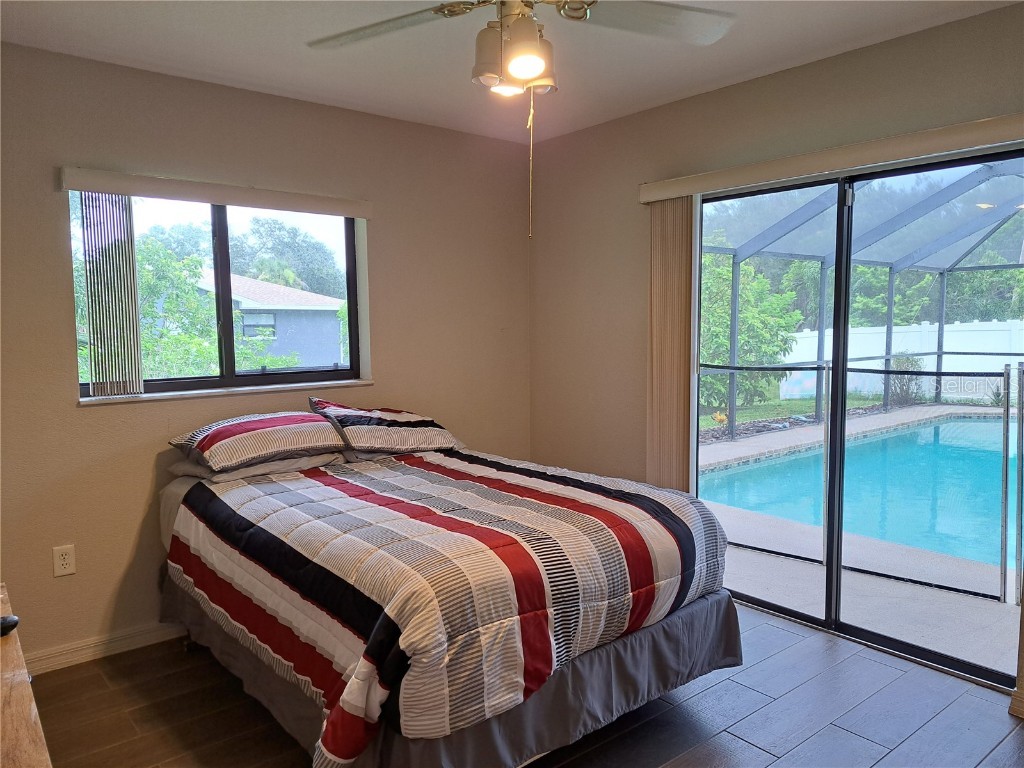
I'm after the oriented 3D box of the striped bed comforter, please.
[{"bbox_3d":[-0.338,0.602,2.638,1.430,0.435,1.790,-5,7,-40],"label":"striped bed comforter"}]

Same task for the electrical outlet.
[{"bbox_3d":[-1.791,0.708,2.841,0.072,0.117,0.008,-5,7,-40],"label":"electrical outlet"}]

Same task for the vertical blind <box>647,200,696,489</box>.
[{"bbox_3d":[0.790,0.051,3.563,0.100,1.935,0.215,-5,7,-40],"label":"vertical blind"}]

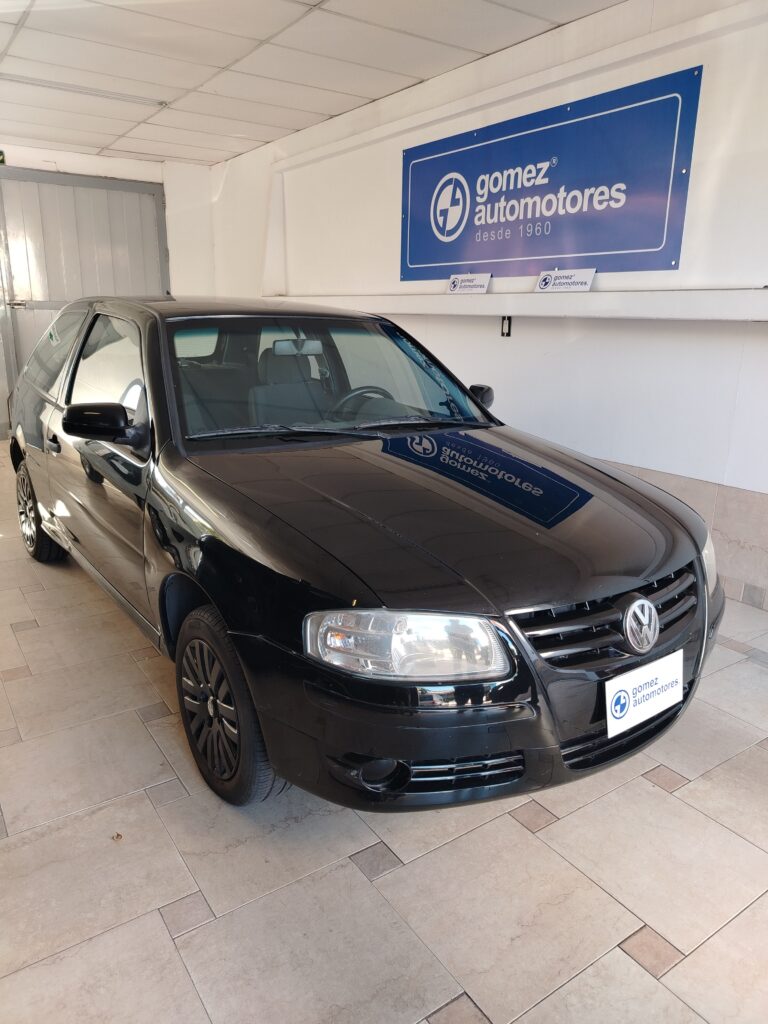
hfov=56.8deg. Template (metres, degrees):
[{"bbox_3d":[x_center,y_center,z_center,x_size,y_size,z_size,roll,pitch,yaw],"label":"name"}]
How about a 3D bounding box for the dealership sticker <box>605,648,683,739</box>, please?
[{"bbox_3d":[0.628,0.431,1.702,0.303,0.136,0.010,-10,10,-34],"label":"dealership sticker"}]

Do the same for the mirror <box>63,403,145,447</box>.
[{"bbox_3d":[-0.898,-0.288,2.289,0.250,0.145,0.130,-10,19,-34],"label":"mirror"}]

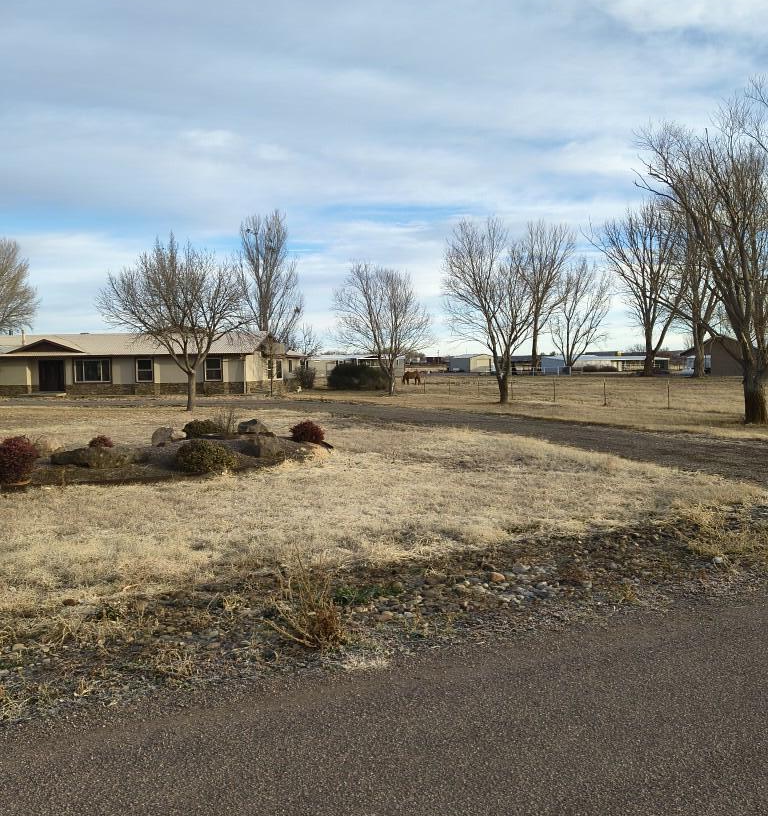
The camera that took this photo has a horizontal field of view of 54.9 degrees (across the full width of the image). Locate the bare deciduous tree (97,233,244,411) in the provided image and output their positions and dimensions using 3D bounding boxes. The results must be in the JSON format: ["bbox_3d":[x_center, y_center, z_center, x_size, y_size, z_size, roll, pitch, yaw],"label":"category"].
[{"bbox_3d":[-9.052,-3.678,31.500,6.260,7.590,5.950,-2,3,-16],"label":"bare deciduous tree"}]

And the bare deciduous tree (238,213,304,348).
[{"bbox_3d":[-10.649,-10.247,70.000,5.940,16.900,5.640,-1,3,-8],"label":"bare deciduous tree"}]

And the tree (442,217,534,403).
[{"bbox_3d":[5.200,-4.894,36.800,4.490,9.270,4.260,0,3,8],"label":"tree"}]

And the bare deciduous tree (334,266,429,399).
[{"bbox_3d":[-0.164,-5.204,48.500,6.300,8.680,5.980,-1,3,0],"label":"bare deciduous tree"}]

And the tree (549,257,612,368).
[{"bbox_3d":[30.558,-14.501,115.000,9.750,18.120,9.270,0,3,15],"label":"tree"}]

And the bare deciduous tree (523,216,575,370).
[{"bbox_3d":[25.947,-17.562,117.000,8.530,24.210,8.530,0,3,13],"label":"bare deciduous tree"}]

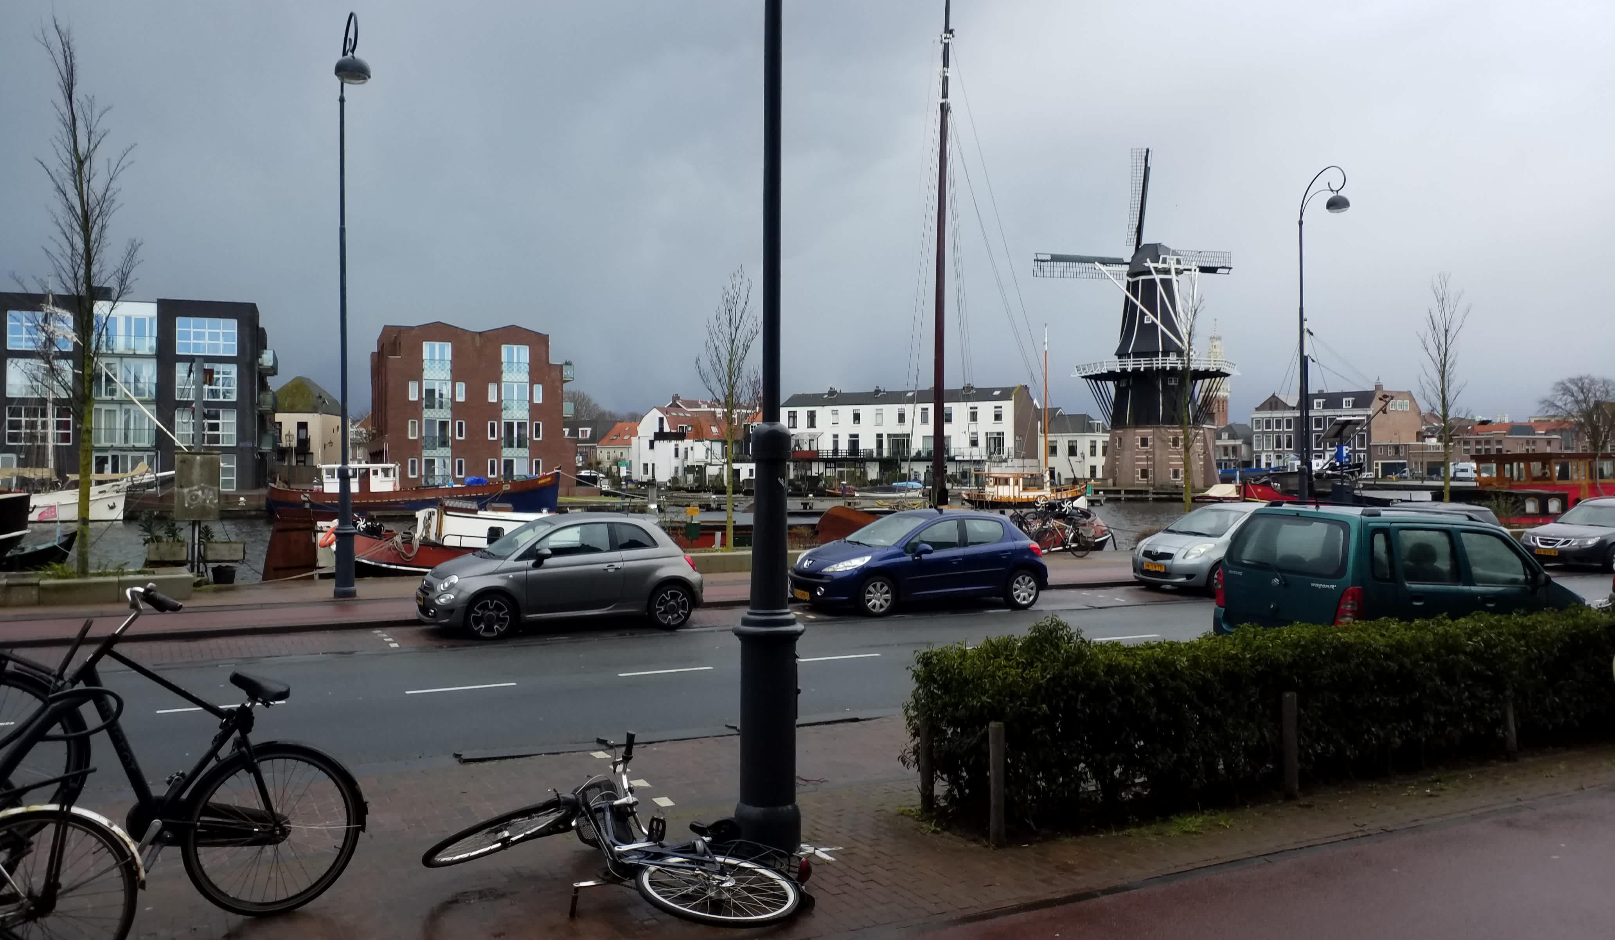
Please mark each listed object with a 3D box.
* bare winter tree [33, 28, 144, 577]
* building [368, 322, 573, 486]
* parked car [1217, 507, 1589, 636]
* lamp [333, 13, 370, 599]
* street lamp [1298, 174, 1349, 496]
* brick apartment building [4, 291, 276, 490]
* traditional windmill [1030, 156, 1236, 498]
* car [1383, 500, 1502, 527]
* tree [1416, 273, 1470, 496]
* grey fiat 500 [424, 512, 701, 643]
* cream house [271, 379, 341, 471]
[{"bbox_3d":[-10.923,-2.646,19.112,1.750,8.440,1.750,0,0,-28],"label":"bare winter tree"},{"bbox_3d":[-27.100,-4.550,100.200,13.600,12.700,12.000,0,0,-25],"label":"building"},{"bbox_3d":[5.590,1.160,11.340,3.520,1.680,1.620,0,0,-26],"label":"parked car"},{"bbox_3d":[-6.819,-2.394,18.799,0.540,8.640,1.550,0,0,-28],"label":"lamp"},{"bbox_3d":[11.450,-2.380,28.000,0.530,8.670,1.500,0,0,-27],"label":"street lamp"},{"bbox_3d":[-44.550,-4.600,83.900,16.500,12.400,12.000,0,0,-21],"label":"brick apartment building"},{"bbox_3d":[32.758,-14.437,118.067,20.600,32.000,16.200,0,0,-7],"label":"traditional windmill"},{"bbox_3d":[11.995,1.399,24.594,4.200,1.520,1.750,0,0,-28],"label":"car"},{"bbox_3d":[17.728,-1.863,35.009,1.500,7.240,1.500,0,0,-28],"label":"tree"},{"bbox_3d":[-3.215,1.316,16.294,3.570,1.490,1.660,0,0,-27],"label":"grey fiat 500"},{"bbox_3d":[-41.800,-2.800,103.200,6.800,9.200,6.800,0,0,0],"label":"cream house"}]

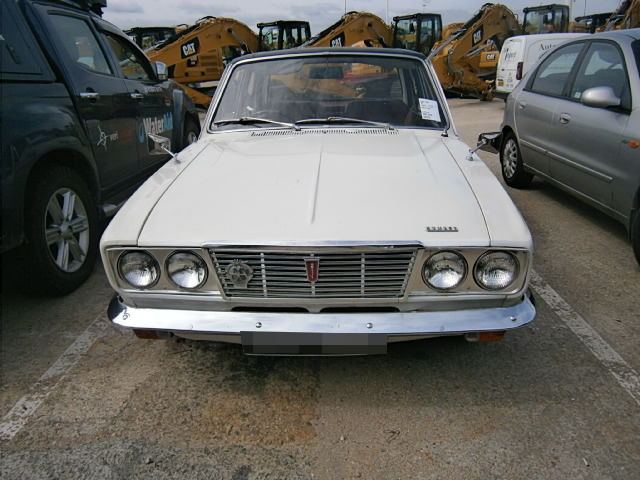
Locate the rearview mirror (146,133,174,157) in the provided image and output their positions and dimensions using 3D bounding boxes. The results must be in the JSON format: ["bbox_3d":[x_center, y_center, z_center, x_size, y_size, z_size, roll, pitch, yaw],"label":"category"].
[{"bbox_3d":[-0.769,-0.459,2.310,0.125,0.105,0.080,0,20,3],"label":"rearview mirror"}]

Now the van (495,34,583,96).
[{"bbox_3d":[7.533,-4.717,13.636,4.400,1.850,1.730,-3,20,-6],"label":"van"}]

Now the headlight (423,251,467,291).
[{"bbox_3d":[0.431,0.104,1.654,0.147,0.147,0.065,0,20,3],"label":"headlight"}]

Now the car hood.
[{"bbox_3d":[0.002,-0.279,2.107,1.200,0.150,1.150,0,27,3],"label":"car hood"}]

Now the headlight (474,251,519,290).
[{"bbox_3d":[0.614,0.105,1.665,0.147,0.147,0.065,0,20,3],"label":"headlight"}]

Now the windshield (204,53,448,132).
[{"bbox_3d":[0.044,-0.904,2.893,1.360,0.120,0.565,0,61,3],"label":"windshield"}]

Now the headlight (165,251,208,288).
[{"bbox_3d":[-0.472,0.106,1.703,0.147,0.147,0.065,0,20,3],"label":"headlight"}]

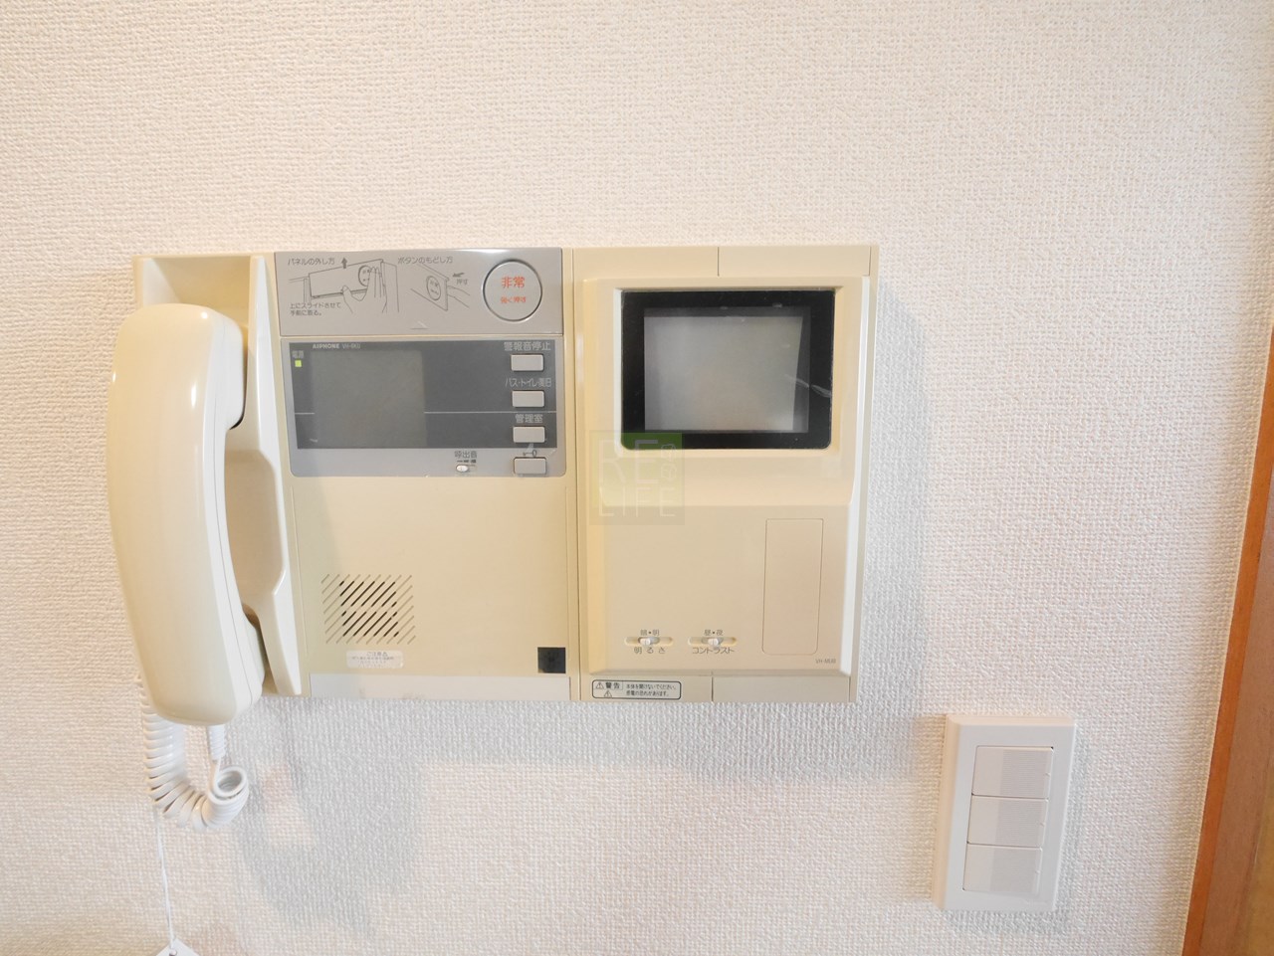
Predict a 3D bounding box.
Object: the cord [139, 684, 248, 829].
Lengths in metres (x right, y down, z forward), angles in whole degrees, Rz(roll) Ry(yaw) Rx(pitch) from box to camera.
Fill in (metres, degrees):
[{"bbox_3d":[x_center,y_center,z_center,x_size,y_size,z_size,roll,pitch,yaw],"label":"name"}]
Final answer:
[{"bbox_3d":[-0.234,0.147,0.272,0.053,0.082,0.030,0,7,2],"label":"cord"}]

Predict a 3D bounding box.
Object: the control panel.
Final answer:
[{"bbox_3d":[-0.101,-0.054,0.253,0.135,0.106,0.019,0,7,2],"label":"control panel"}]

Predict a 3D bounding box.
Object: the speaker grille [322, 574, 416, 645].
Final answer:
[{"bbox_3d":[-0.135,0.066,0.263,0.046,0.036,0.005,0,7,2],"label":"speaker grille"}]

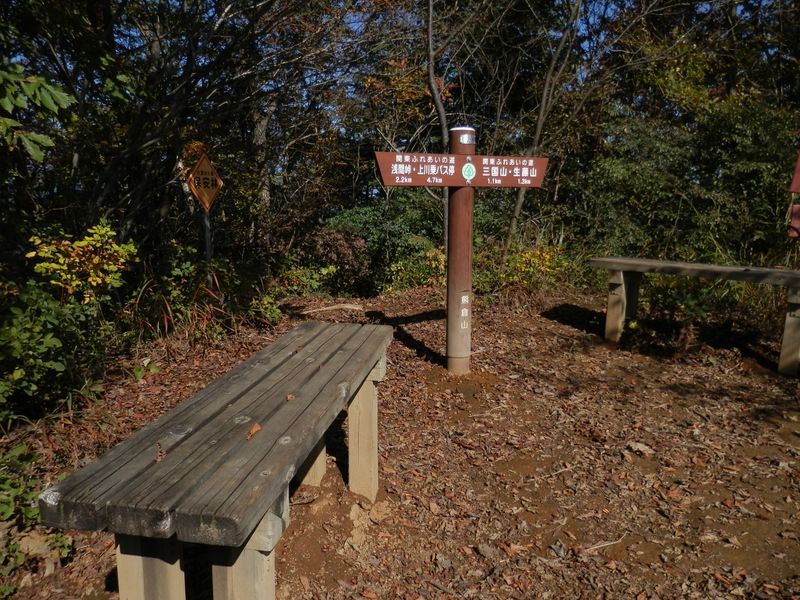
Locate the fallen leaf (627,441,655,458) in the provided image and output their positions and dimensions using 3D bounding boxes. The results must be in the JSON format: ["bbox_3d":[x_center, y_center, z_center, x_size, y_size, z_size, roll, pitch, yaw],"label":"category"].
[{"bbox_3d":[1.162,0.721,2.792,0.128,0.035,0.099,0,12,0],"label":"fallen leaf"}]

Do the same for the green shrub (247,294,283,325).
[{"bbox_3d":[-1.261,0.074,5.418,0.335,0.256,0.276,0,12,0],"label":"green shrub"}]

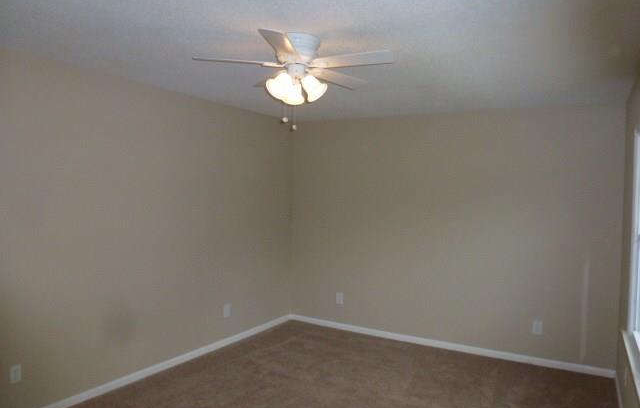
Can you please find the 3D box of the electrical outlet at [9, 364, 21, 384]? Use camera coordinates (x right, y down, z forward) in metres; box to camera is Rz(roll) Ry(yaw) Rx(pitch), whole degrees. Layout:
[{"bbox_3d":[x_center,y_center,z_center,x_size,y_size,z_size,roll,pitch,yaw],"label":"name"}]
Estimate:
[{"bbox_3d":[-1.935,1.079,2.812,0.014,0.117,0.073,2,1,30],"label":"electrical outlet"}]

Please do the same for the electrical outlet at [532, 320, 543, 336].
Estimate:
[{"bbox_3d":[2.006,1.147,4.093,0.073,0.117,0.014,2,1,30],"label":"electrical outlet"}]

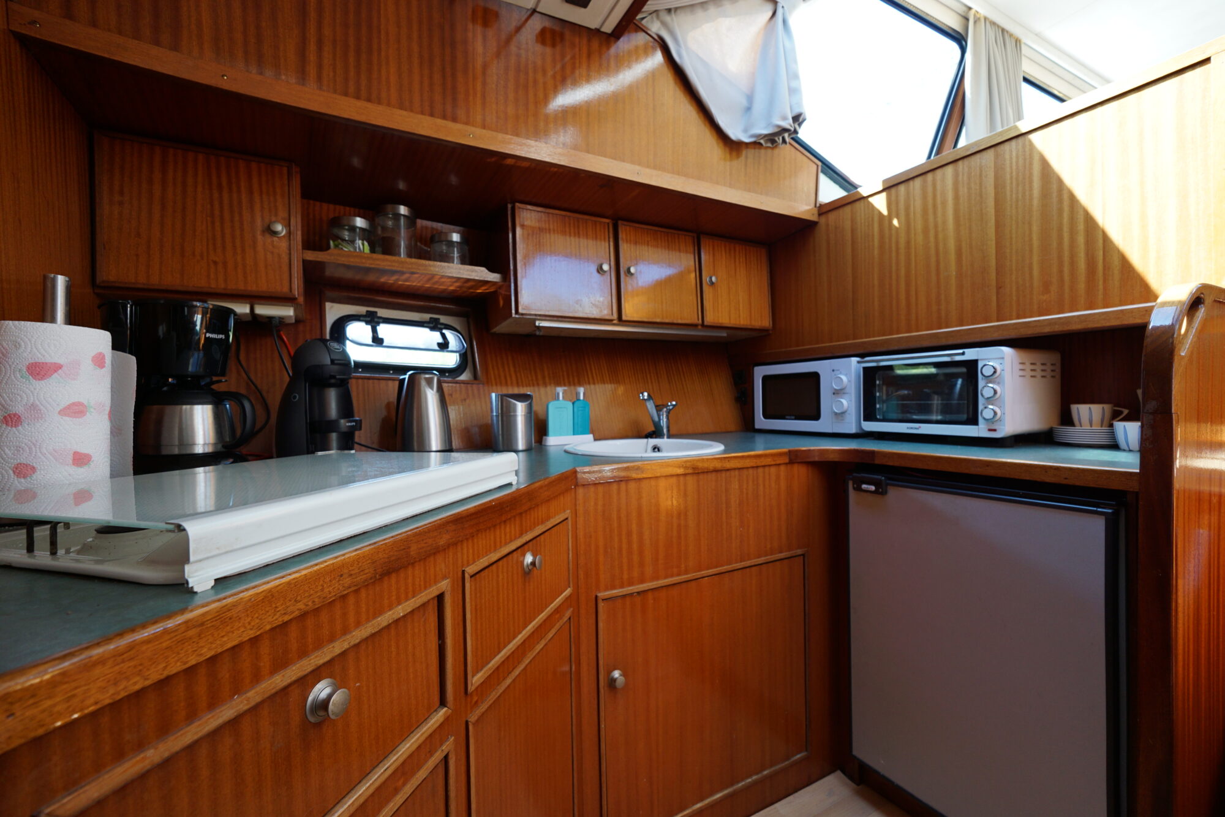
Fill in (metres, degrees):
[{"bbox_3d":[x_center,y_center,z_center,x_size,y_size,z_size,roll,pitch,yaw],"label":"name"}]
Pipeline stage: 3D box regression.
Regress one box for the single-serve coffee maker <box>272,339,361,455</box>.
[{"bbox_3d":[-0.665,-0.009,1.150,0.200,0.292,0.150,-1,1,21],"label":"single-serve coffee maker"}]

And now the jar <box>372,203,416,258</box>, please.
[{"bbox_3d":[-0.667,-0.523,1.564,0.119,0.182,0.119,-2,1,-28],"label":"jar"}]

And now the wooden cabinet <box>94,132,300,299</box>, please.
[{"bbox_3d":[-1.026,-0.432,1.324,0.391,0.346,0.300,-2,1,-28],"label":"wooden cabinet"}]

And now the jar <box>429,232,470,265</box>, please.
[{"bbox_3d":[-0.524,-0.494,1.641,0.119,0.116,0.119,-2,1,-28],"label":"jar"}]

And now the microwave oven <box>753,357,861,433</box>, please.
[{"bbox_3d":[0.818,-0.035,1.923,0.345,0.262,0.438,-2,1,-28],"label":"microwave oven"}]

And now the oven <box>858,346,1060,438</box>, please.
[{"bbox_3d":[1.014,-0.030,1.525,0.325,0.257,0.404,-2,1,-28],"label":"oven"}]

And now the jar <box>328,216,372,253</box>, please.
[{"bbox_3d":[-0.773,-0.490,1.506,0.118,0.122,0.118,-2,1,-28],"label":"jar"}]

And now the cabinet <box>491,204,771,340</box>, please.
[{"bbox_3d":[0.102,-0.466,1.935,1.083,0.346,0.300,-2,1,-28],"label":"cabinet"}]

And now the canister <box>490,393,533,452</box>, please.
[{"bbox_3d":[-0.304,0.039,1.545,0.122,0.171,0.122,-2,1,-27],"label":"canister"}]

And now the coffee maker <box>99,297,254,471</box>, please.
[{"bbox_3d":[-0.809,-0.029,0.998,0.232,0.345,0.180,-1,1,4],"label":"coffee maker"}]

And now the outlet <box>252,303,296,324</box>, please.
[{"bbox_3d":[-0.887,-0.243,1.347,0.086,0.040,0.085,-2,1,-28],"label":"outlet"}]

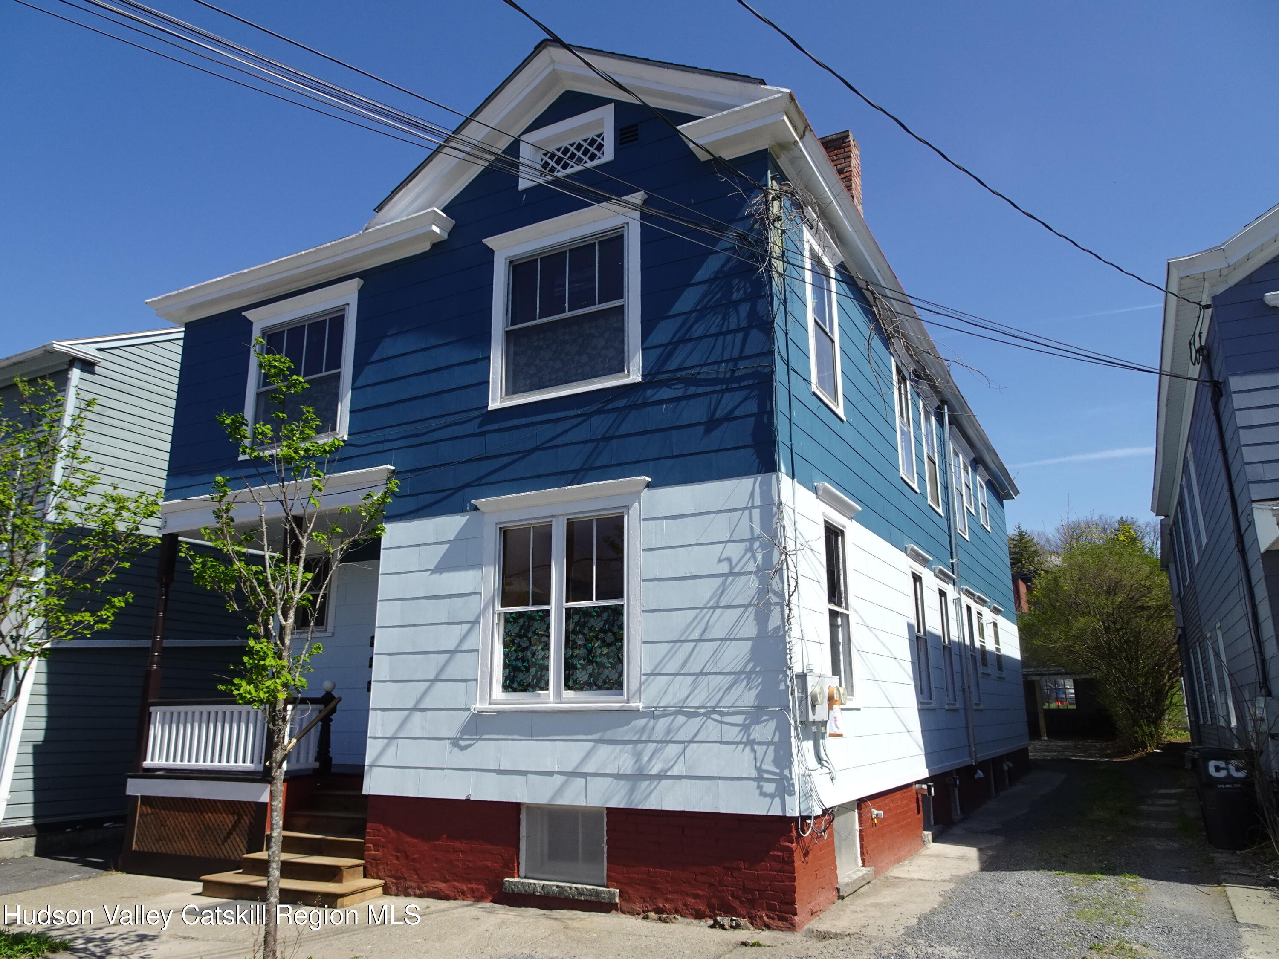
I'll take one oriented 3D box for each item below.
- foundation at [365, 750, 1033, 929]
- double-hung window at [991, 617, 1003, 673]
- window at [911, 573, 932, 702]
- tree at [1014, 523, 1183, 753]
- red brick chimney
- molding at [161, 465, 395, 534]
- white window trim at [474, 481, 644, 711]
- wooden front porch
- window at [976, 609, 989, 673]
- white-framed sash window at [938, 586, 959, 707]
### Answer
[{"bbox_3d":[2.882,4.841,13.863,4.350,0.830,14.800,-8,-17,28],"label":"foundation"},{"bbox_3d":[7.088,3.316,17.624,0.100,1.040,0.770,-8,-16,28],"label":"double-hung window"},{"bbox_3d":[3.610,2.012,11.392,0.100,1.680,0.750,-8,-17,28],"label":"window"},{"bbox_3d":[13.185,4.461,25.300,4.600,6.400,4.600,-8,-16,26],"label":"tree"},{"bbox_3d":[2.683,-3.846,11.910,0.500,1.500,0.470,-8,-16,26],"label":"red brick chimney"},{"bbox_3d":[-4.272,0.272,10.168,3.800,0.360,0.200,-8,-16,27],"label":"molding"},{"bbox_3d":[-0.762,1.087,8.089,1.840,1.970,0.130,-8,-16,26],"label":"white window trim"},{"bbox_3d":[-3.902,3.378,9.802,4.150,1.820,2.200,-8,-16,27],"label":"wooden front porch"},{"bbox_3d":[6.050,2.858,15.717,0.100,1.000,0.740,-8,-17,28],"label":"window"},{"bbox_3d":[4.482,2.434,12.887,0.110,1.710,0.940,-8,-16,28],"label":"white-framed sash window"}]

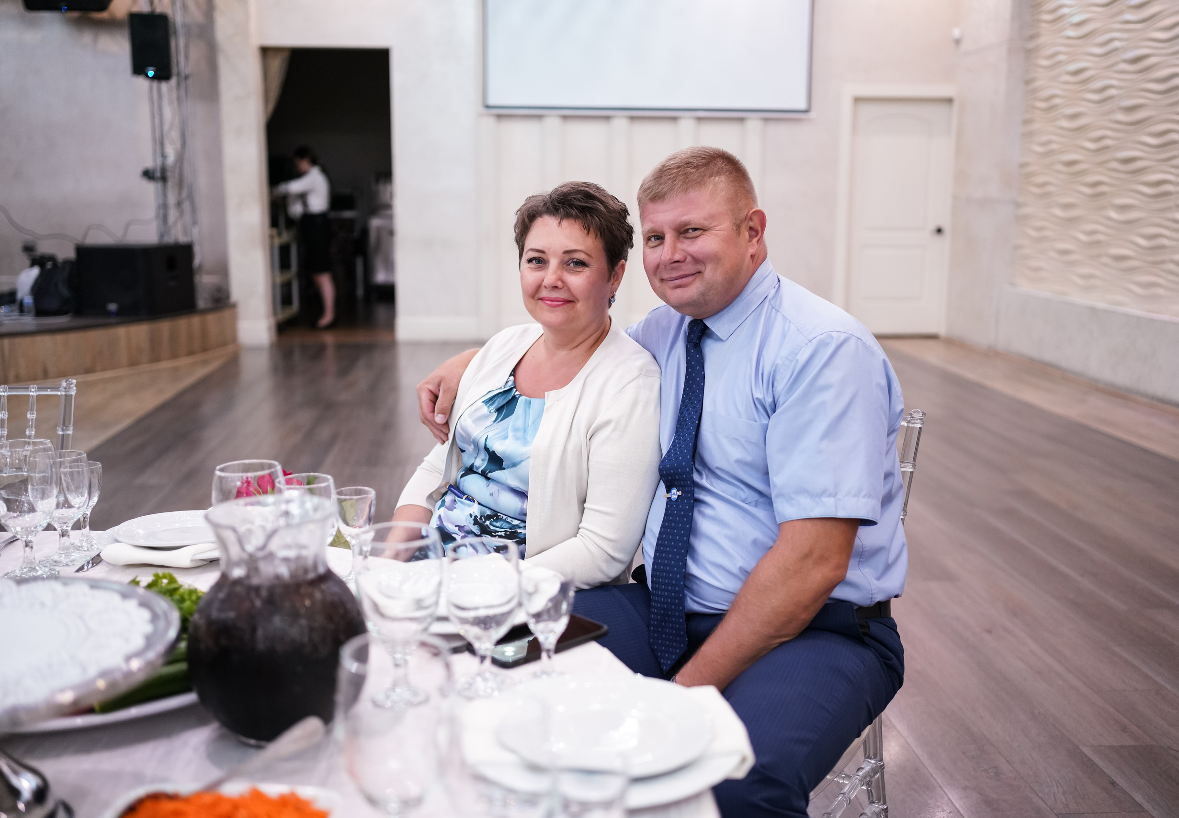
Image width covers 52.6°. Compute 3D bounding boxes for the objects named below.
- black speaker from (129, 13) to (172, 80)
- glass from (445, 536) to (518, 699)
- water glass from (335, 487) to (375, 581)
[{"bbox_3d":[-3.966,-3.282,10.791,0.335,0.555,0.320,-2,11,-12],"label":"black speaker"},{"bbox_3d":[-0.110,0.221,1.251,0.077,0.153,0.077,0,10,0],"label":"glass"},{"bbox_3d":[-0.312,0.171,1.598,0.054,0.123,0.054,0,10,0],"label":"water glass"}]

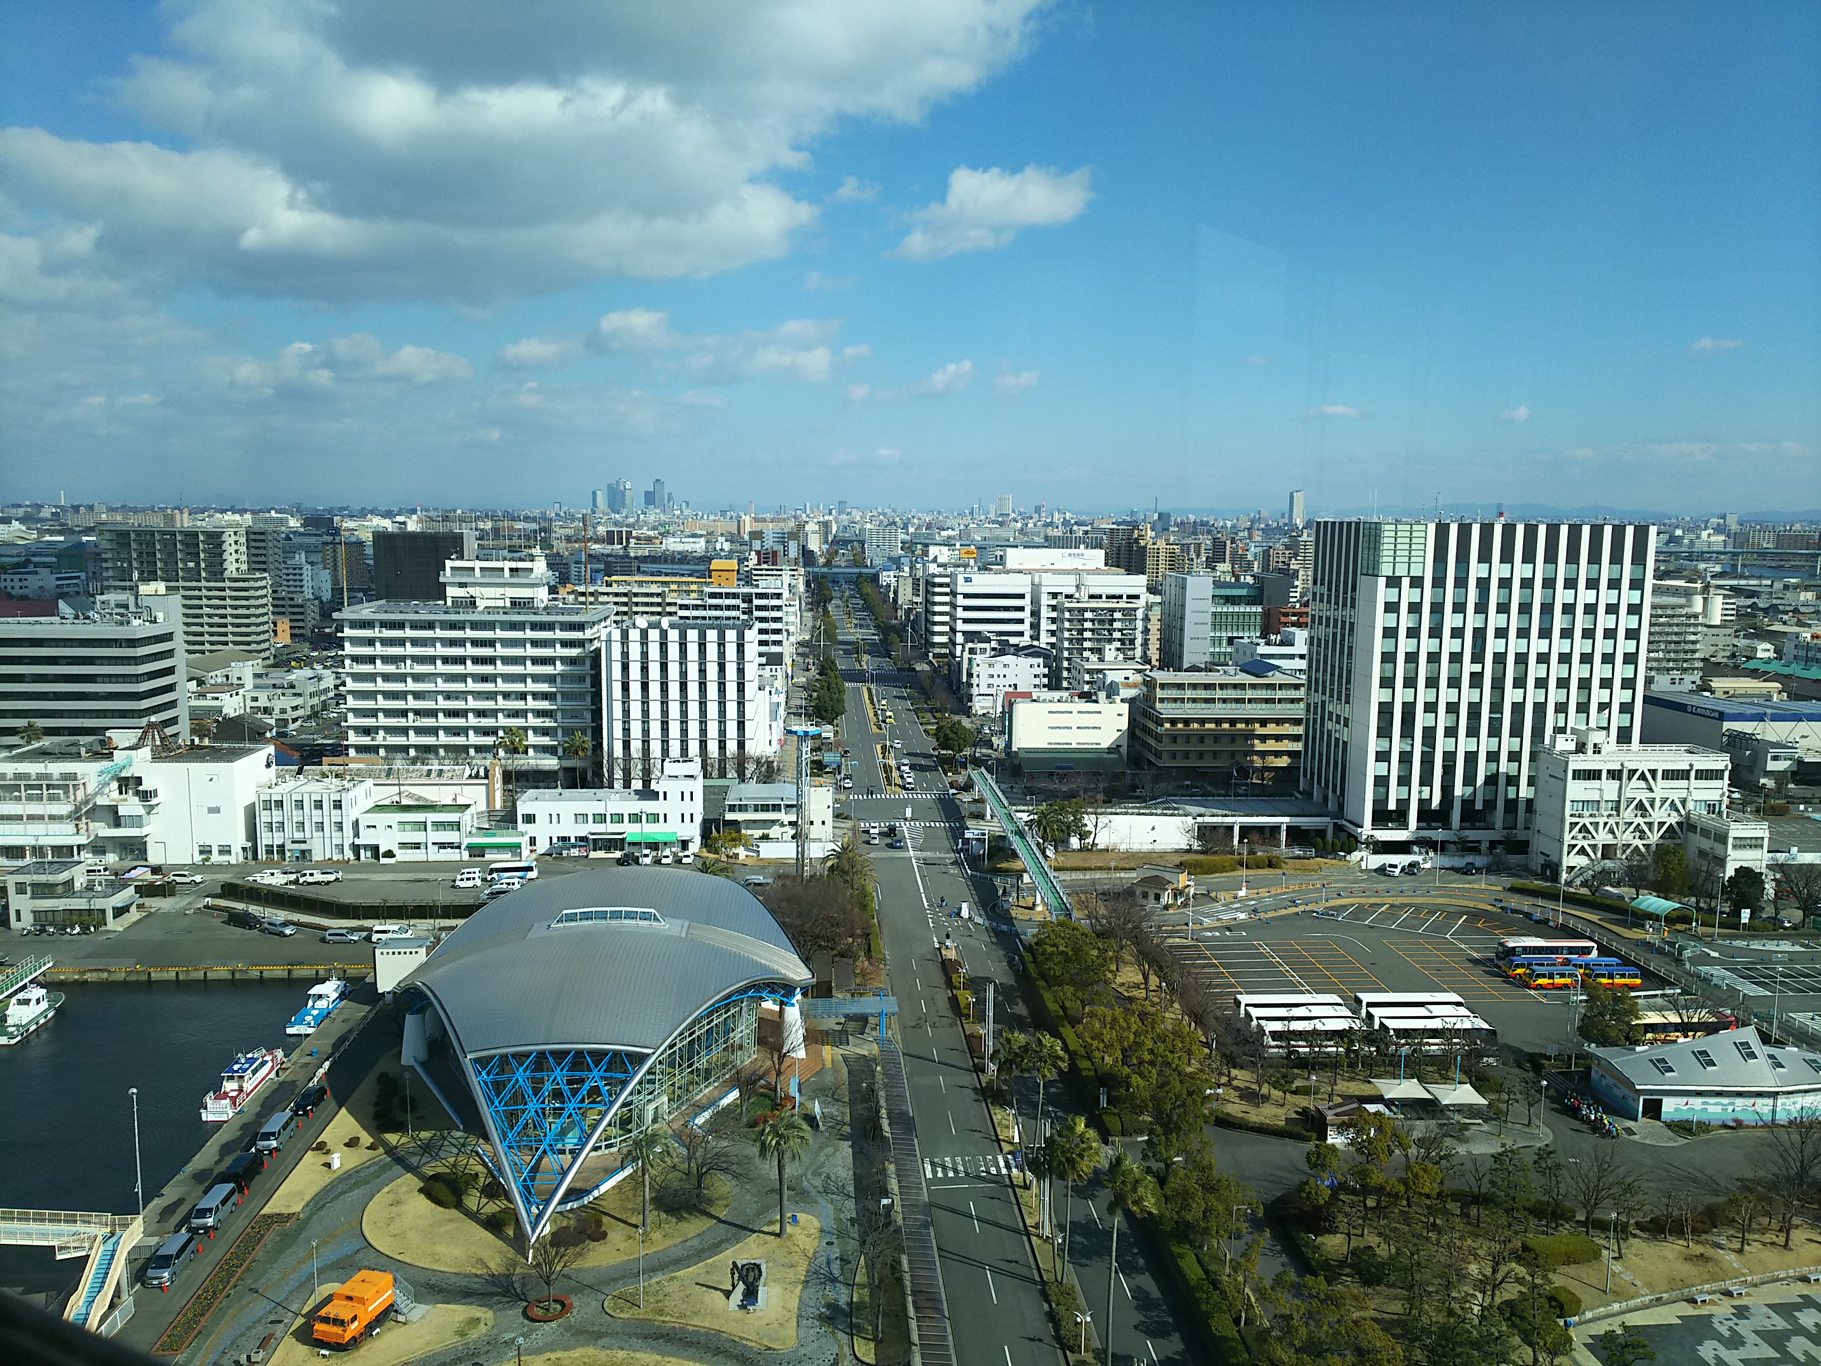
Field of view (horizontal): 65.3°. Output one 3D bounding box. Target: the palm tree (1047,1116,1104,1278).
[{"bbox_3d":[11.943,38.624,105.780,4.100,12.800,4.100,0,7,-4],"label":"palm tree"}]

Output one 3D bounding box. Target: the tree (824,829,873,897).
[{"bbox_3d":[-8.400,25.800,202.000,7.200,10.300,7.200,0,7,0],"label":"tree"}]

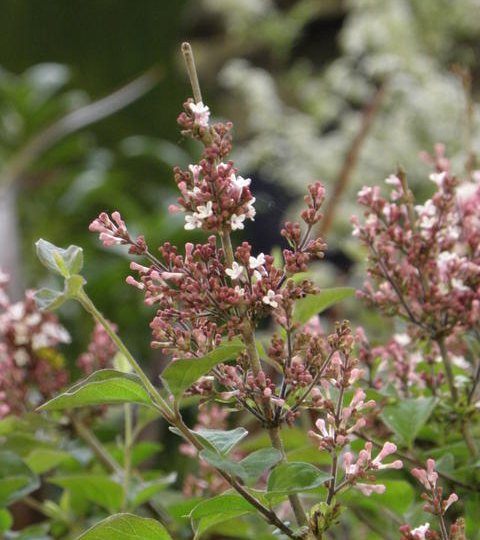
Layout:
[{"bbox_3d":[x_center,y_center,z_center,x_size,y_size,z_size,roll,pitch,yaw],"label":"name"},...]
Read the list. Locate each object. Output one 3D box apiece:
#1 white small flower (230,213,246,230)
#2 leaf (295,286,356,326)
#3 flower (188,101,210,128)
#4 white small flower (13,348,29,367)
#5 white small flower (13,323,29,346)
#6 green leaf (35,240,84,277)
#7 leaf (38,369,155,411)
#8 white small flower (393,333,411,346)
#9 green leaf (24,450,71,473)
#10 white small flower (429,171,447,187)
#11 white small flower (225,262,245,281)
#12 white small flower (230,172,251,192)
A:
[{"bbox_3d":[-0.001,-0.026,2.190,0.008,0.009,0.007,-1,8,-10],"label":"white small flower"},{"bbox_3d":[0.034,0.014,1.640,0.027,0.013,0.015,-25,8,0],"label":"leaf"},{"bbox_3d":[-0.022,-0.084,2.200,0.011,0.014,0.010,0,8,0],"label":"flower"},{"bbox_3d":[-0.141,0.056,2.600,0.010,0.011,0.008,0,8,0],"label":"white small flower"},{"bbox_3d":[-0.100,0.029,1.850,0.007,0.011,0.007,0,7,0],"label":"white small flower"},{"bbox_3d":[-0.098,-0.006,2.180,0.026,0.020,0.018,0,8,0],"label":"green leaf"},{"bbox_3d":[-0.056,0.047,1.590,0.046,0.015,0.018,-5,7,0],"label":"leaf"},{"bbox_3d":[0.071,0.030,1.770,0.008,0.006,0.007,0,7,0],"label":"white small flower"},{"bbox_3d":[-0.101,0.100,2.120,0.023,0.013,0.020,0,6,0],"label":"green leaf"},{"bbox_3d":[0.098,-0.045,2.000,0.009,0.008,0.008,3,6,25],"label":"white small flower"},{"bbox_3d":[-0.003,0.001,1.900,0.009,0.008,0.007,1,6,5],"label":"white small flower"},{"bbox_3d":[0.000,-0.034,1.590,0.008,0.008,0.007,0,7,0],"label":"white small flower"}]

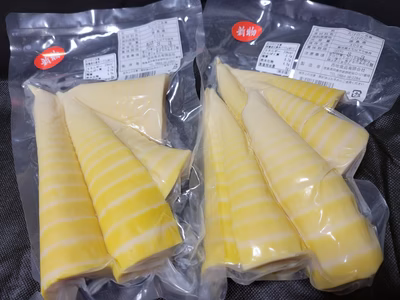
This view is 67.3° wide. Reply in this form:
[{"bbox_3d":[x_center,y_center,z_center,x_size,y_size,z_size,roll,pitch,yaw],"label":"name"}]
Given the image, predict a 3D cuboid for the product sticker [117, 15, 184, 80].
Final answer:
[{"bbox_3d":[-0.052,-0.106,0.312,0.069,0.004,0.065,-11,69,-4],"label":"product sticker"}]

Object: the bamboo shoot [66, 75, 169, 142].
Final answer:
[{"bbox_3d":[-0.081,-0.041,0.283,0.099,0.030,0.069,2,69,1],"label":"bamboo shoot"}]

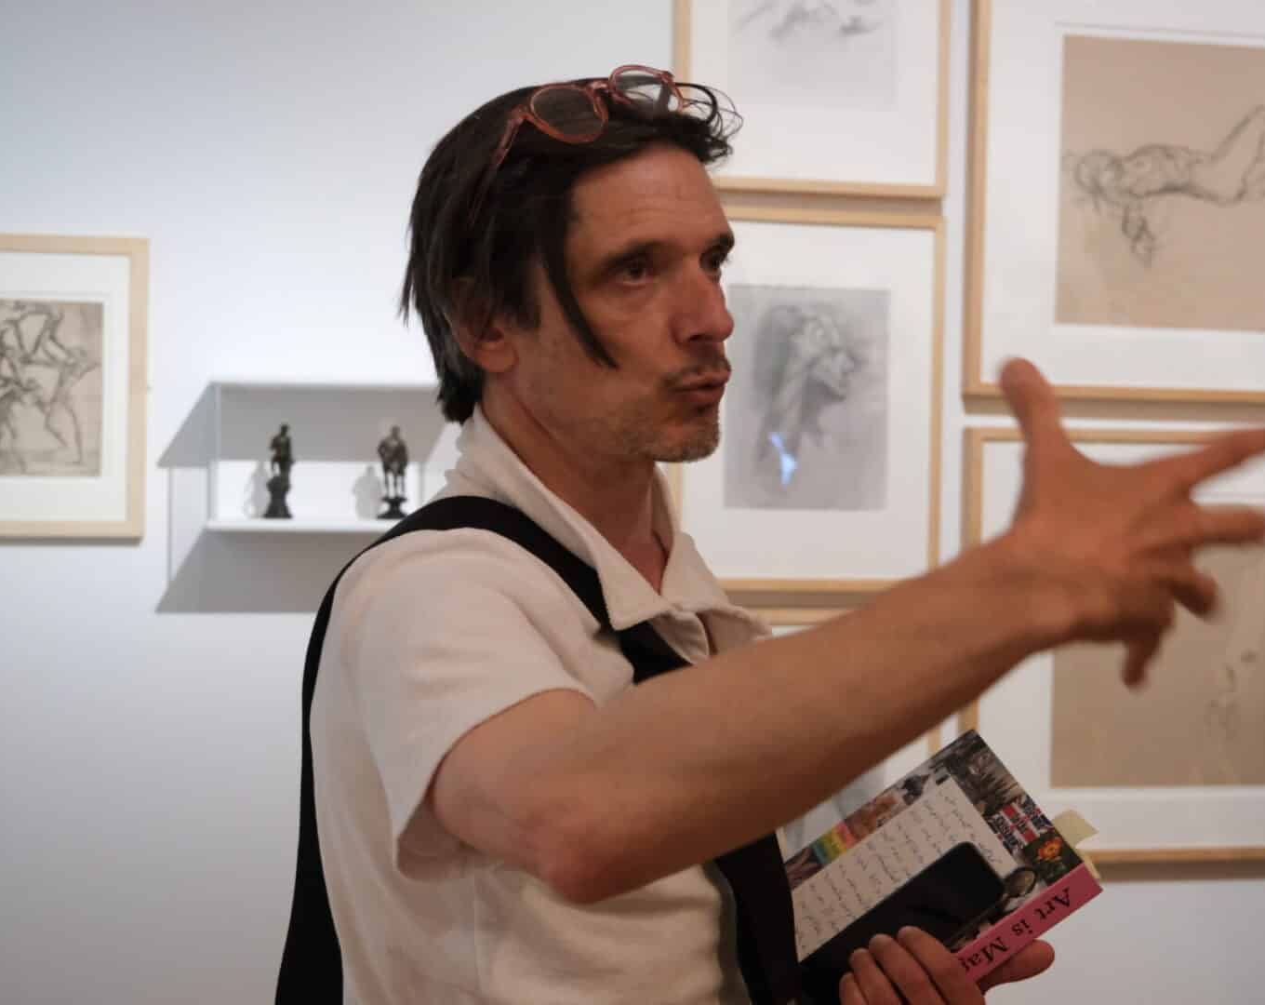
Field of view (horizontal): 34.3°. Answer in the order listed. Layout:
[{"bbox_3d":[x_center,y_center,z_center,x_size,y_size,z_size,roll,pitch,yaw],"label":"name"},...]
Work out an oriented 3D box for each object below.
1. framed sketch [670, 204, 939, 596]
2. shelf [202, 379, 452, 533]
[{"bbox_3d":[0.255,-0.147,2.997,0.403,0.551,0.035,1,2,-12],"label":"framed sketch"},{"bbox_3d":[-0.394,-0.064,2.757,0.349,0.195,0.241,1,2,-12],"label":"shelf"}]

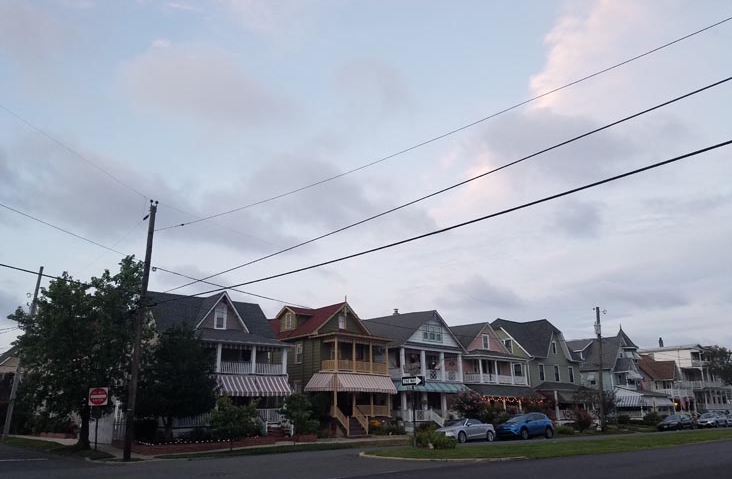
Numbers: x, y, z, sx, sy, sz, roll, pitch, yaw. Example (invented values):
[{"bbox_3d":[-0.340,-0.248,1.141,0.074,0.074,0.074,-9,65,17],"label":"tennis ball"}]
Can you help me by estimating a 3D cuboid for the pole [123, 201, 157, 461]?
[{"bbox_3d":[-9.346,3.500,22.911,0.350,10.626,0.350,14,-23,-40],"label":"pole"}]

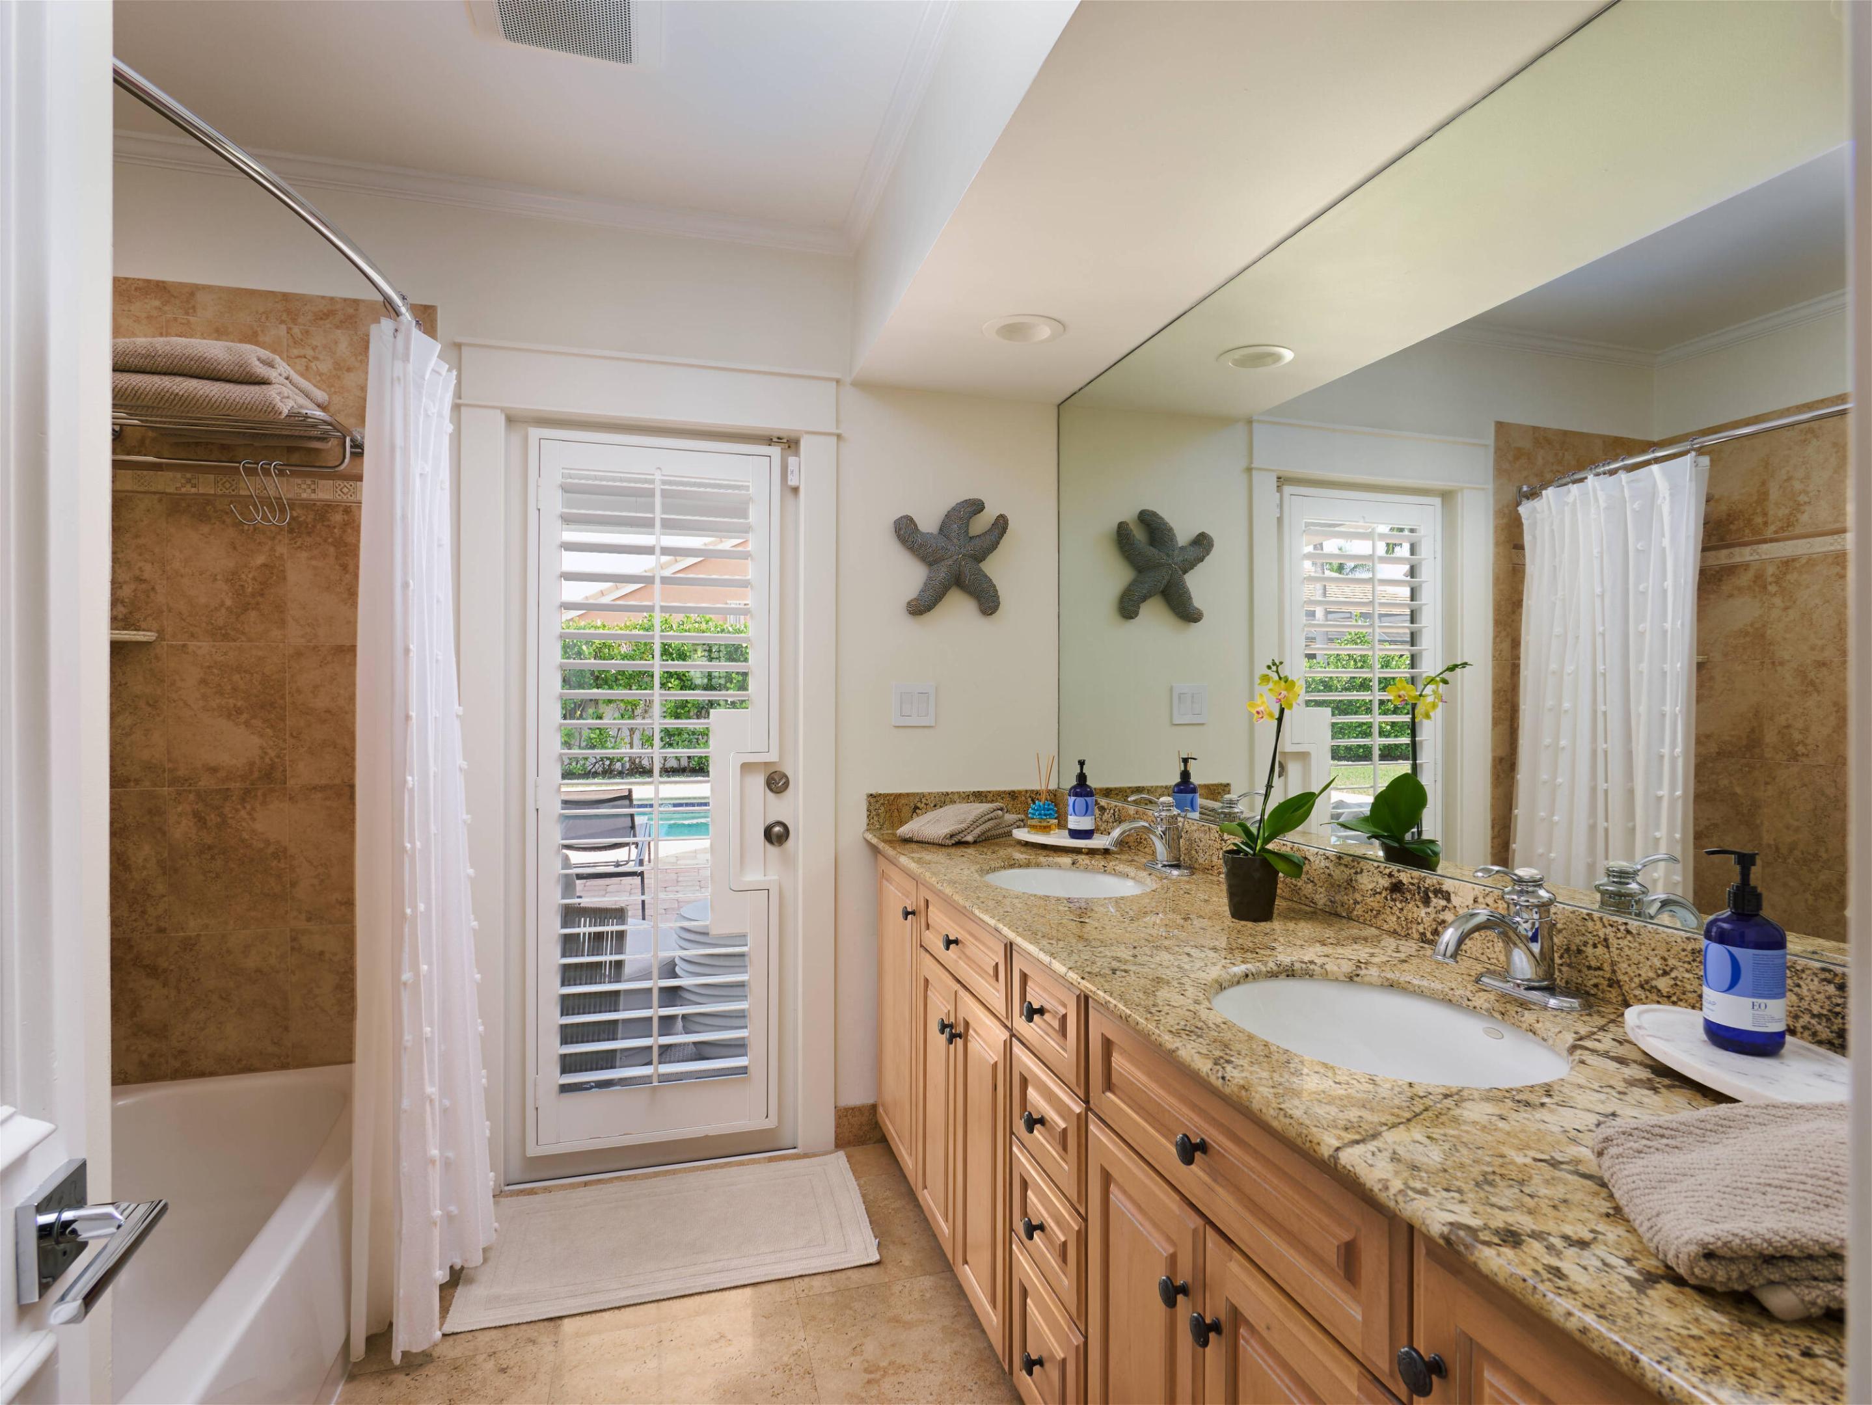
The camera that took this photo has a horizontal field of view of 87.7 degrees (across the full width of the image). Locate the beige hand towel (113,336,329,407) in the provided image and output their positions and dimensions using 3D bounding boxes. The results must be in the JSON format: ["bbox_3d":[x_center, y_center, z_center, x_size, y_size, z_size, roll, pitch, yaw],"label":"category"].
[{"bbox_3d":[-1.611,-0.734,2.168,0.405,0.075,0.225,0,0,-16],"label":"beige hand towel"}]

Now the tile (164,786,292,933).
[{"bbox_3d":[-1.644,0.365,2.268,0.242,0.333,0.010,0,0,-16],"label":"tile"}]

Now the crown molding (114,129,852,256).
[{"bbox_3d":[-1.088,-1.270,2.452,1.790,0.054,0.050,0,0,-16],"label":"crown molding"}]

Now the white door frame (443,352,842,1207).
[{"bbox_3d":[-0.750,0.171,2.626,0.975,2.165,0.120,0,0,-16],"label":"white door frame"}]

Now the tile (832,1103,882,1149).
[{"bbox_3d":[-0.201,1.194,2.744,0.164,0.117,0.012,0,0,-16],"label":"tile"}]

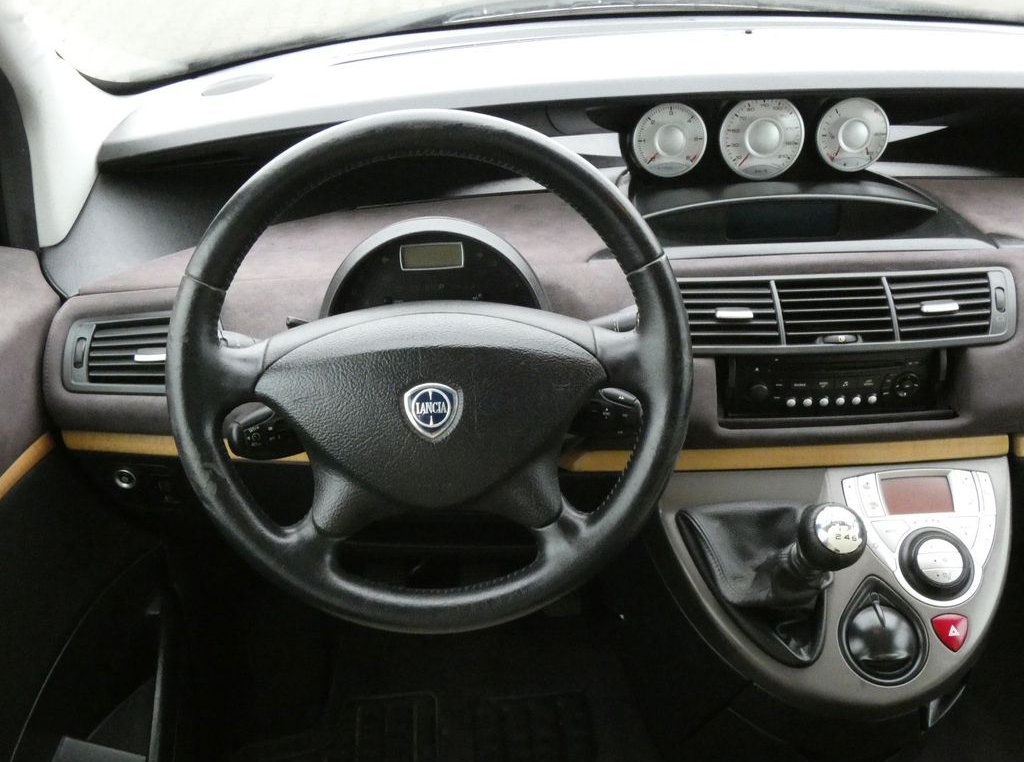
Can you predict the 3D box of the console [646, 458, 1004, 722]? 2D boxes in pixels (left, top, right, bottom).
[{"bbox_3d":[0.314,0.185,0.958,0.345,0.100,0.240,-2,76,-4],"label":"console"}]

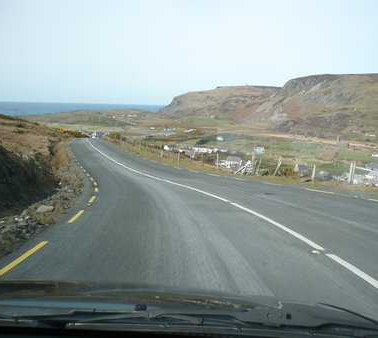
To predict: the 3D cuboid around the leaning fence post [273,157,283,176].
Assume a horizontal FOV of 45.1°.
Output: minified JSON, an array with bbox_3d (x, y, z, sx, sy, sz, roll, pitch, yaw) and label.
[{"bbox_3d":[4.936,-0.122,25.300,0.240,1.100,0.180,23,7,5],"label":"leaning fence post"}]

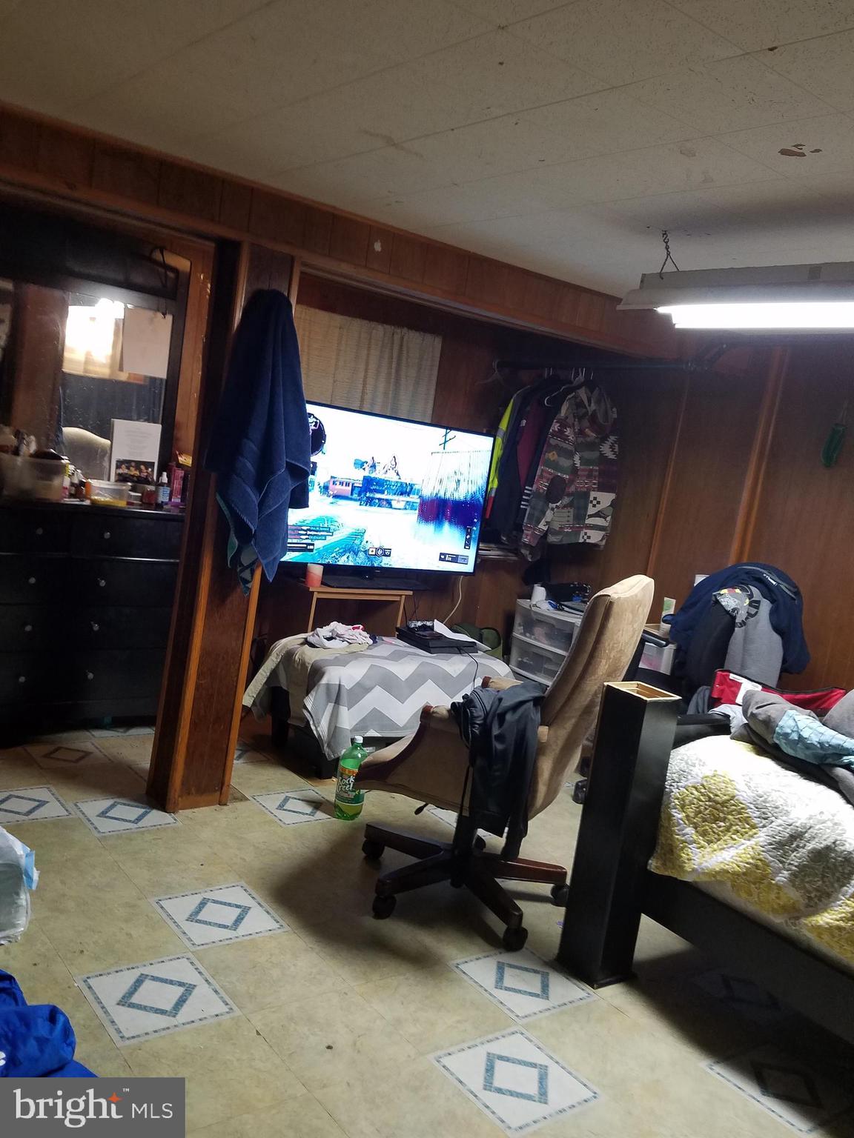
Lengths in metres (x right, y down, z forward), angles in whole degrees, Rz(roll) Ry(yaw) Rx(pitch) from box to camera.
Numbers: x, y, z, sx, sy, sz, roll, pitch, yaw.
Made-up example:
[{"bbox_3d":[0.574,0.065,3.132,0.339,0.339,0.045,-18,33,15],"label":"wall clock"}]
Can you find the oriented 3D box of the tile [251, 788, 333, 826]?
[{"bbox_3d":[-0.500,0.940,3.380,0.305,0.010,0.305,4,7,-39],"label":"tile"}]

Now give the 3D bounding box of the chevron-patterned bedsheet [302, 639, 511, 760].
[{"bbox_3d":[-0.178,0.615,4.206,1.170,0.420,0.580,5,7,-39],"label":"chevron-patterned bedsheet"}]

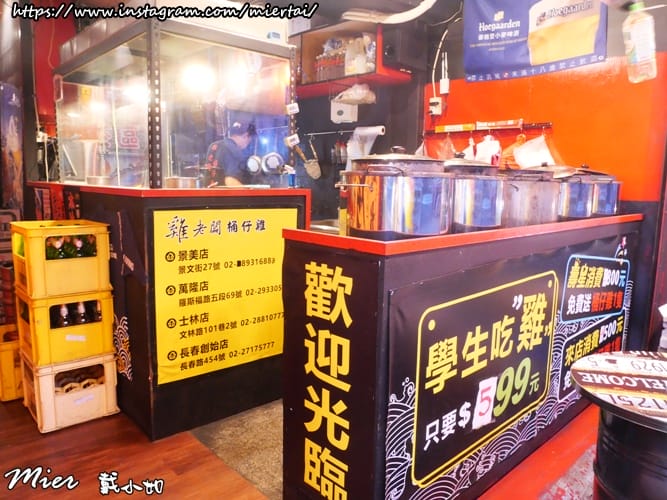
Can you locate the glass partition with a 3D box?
[{"bbox_3d":[-0.999,-0.708,2.696,0.720,0.670,1.520,-6,11,-42],"label":"glass partition"}]

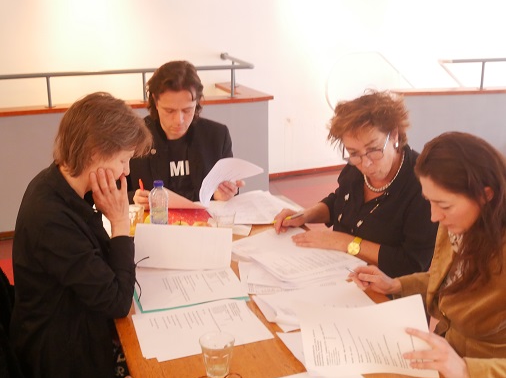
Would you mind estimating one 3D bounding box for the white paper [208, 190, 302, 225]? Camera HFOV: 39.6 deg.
[{"bbox_3d":[0.007,0.061,2.685,0.290,0.020,0.265,-13,22,-33],"label":"white paper"}]

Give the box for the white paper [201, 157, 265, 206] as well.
[{"bbox_3d":[-0.082,-0.029,2.681,0.230,0.175,0.130,4,19,13],"label":"white paper"}]

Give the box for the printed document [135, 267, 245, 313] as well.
[{"bbox_3d":[-0.179,0.286,2.024,0.297,0.018,0.210,-6,19,-14],"label":"printed document"}]

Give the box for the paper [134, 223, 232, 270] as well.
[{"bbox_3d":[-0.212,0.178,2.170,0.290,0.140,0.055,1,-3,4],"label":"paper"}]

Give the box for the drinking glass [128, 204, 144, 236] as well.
[{"bbox_3d":[-0.414,0.107,2.452,0.080,0.093,0.080,-1,19,0],"label":"drinking glass"}]

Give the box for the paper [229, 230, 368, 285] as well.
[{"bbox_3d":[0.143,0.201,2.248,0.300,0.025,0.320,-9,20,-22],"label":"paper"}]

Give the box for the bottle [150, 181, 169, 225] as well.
[{"bbox_3d":[-0.323,0.067,2.413,0.064,0.190,0.064,-1,19,0],"label":"bottle"}]

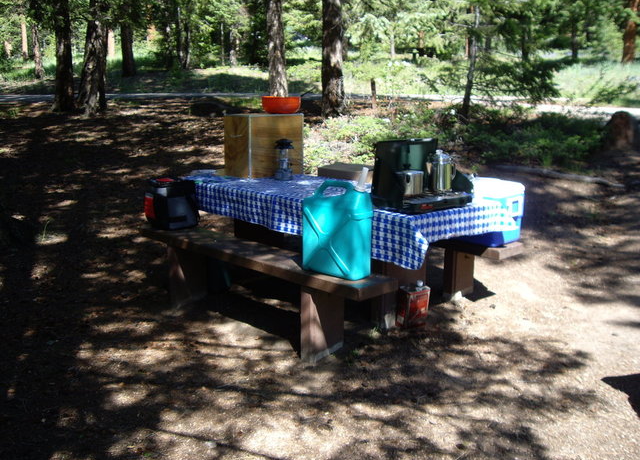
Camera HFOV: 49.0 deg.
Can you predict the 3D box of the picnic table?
[{"bbox_3d":[0.035,0.116,4.750,0.850,0.792,2.102,-10,15,-43],"label":"picnic table"}]

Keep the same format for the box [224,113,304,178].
[{"bbox_3d":[-0.440,-0.670,5.540,0.515,0.475,0.335,-10,16,-44],"label":"box"}]

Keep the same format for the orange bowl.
[{"bbox_3d":[-0.304,-0.991,5.596,0.300,0.135,0.300,1,11,0],"label":"orange bowl"}]

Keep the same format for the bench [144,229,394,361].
[{"bbox_3d":[-0.436,0.363,4.445,0.300,0.495,2.130,-10,16,-44],"label":"bench"}]

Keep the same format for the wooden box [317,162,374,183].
[{"bbox_3d":[0.292,-0.270,5.005,0.480,0.355,0.440,4,12,20],"label":"wooden box"}]

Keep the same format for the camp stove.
[{"bbox_3d":[0.608,-0.334,4.140,0.535,0.385,0.340,-8,14,-37],"label":"camp stove"}]

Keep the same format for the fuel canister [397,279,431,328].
[{"bbox_3d":[0.596,0.465,4.472,0.165,0.265,0.105,-2,13,-30],"label":"fuel canister"}]

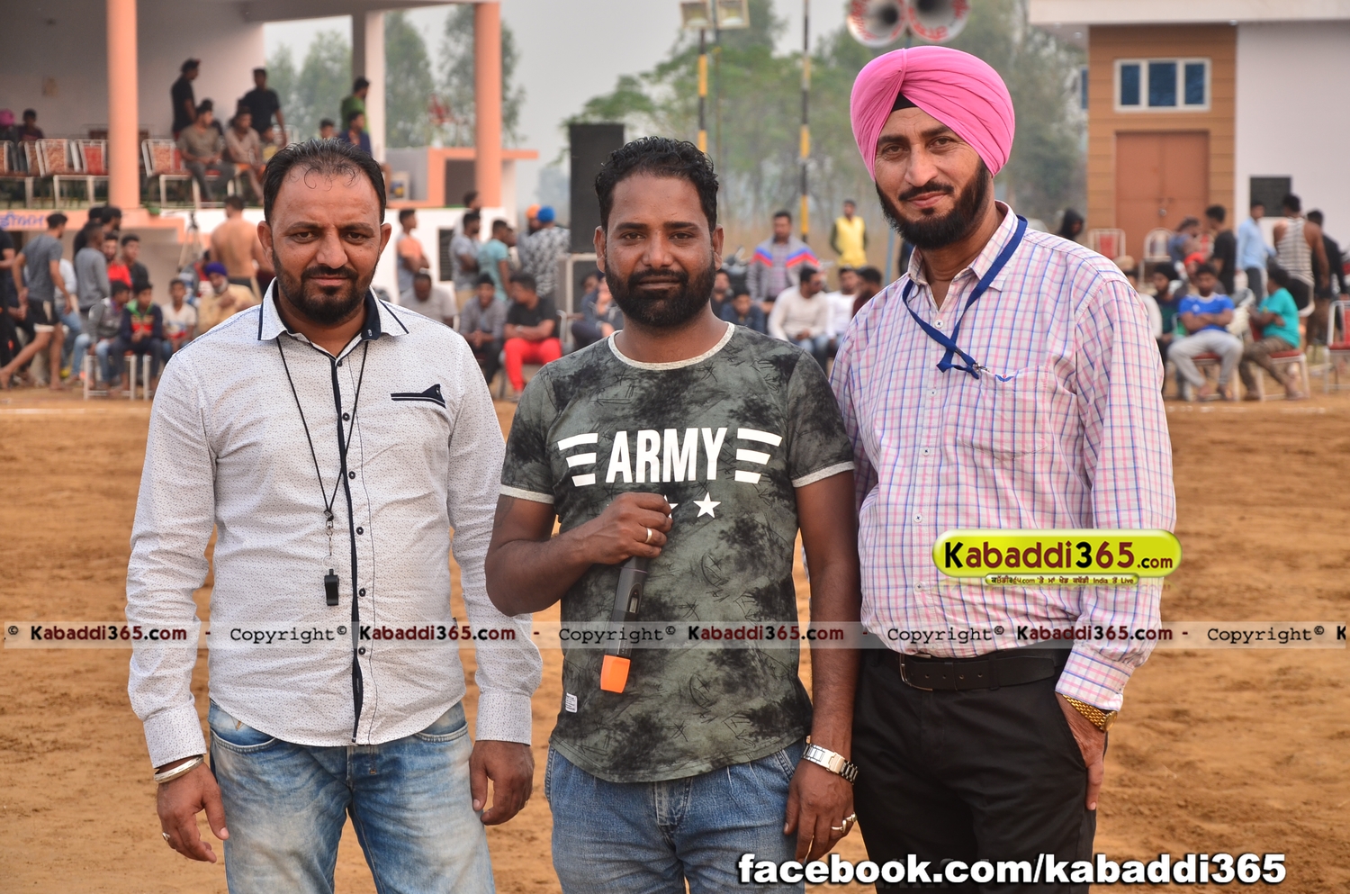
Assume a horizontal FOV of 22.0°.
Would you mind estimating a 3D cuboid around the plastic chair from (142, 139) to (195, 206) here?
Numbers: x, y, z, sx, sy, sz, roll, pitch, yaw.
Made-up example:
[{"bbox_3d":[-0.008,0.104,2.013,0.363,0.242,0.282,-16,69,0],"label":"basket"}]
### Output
[{"bbox_3d":[-6.642,-3.589,45.700,0.480,0.900,0.550,-2,4,-30],"label":"plastic chair"}]

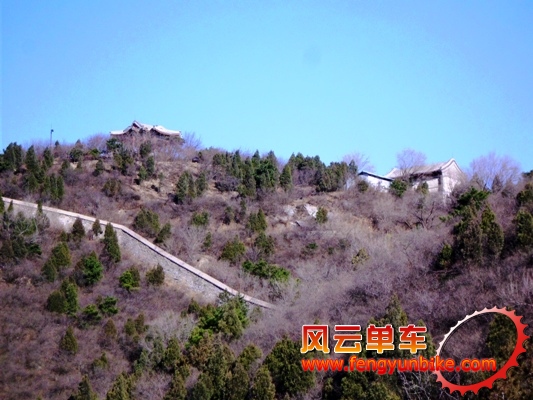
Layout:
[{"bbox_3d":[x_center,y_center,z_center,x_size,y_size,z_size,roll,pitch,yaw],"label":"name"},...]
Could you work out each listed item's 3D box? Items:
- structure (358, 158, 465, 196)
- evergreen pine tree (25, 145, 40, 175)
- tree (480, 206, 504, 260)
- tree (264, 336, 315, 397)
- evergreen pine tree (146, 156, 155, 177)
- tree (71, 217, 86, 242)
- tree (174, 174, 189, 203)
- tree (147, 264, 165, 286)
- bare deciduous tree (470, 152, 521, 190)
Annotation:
[{"bbox_3d":[23.622,-3.665,281.000,12.500,6.300,11.500,-10,-15,44],"label":"structure"},{"bbox_3d":[-38.120,-6.598,281.000,2.607,4.887,2.528,0,-11,0],"label":"evergreen pine tree"},{"bbox_3d":[28.170,4.180,215.000,2.990,6.810,2.990,0,-9,0],"label":"tree"},{"bbox_3d":[1.867,13.514,140.000,3.936,4.967,3.936,0,-6,0],"label":"tree"},{"bbox_3d":[-18.490,-5.340,275.000,1.280,3.230,1.280,0,-9,0],"label":"evergreen pine tree"},{"bbox_3d":[-26.594,4.173,244.000,2.263,3.678,2.195,0,-11,0],"label":"tree"},{"bbox_3d":[-12.710,-1.720,258.000,2.090,4.850,2.090,0,-9,0],"label":"tree"},{"bbox_3d":[-14.672,9.980,228.000,2.379,2.908,2.308,0,-11,0],"label":"tree"},{"bbox_3d":[35.950,-4.490,272.000,8.200,6.070,7.380,0,-9,0],"label":"bare deciduous tree"}]

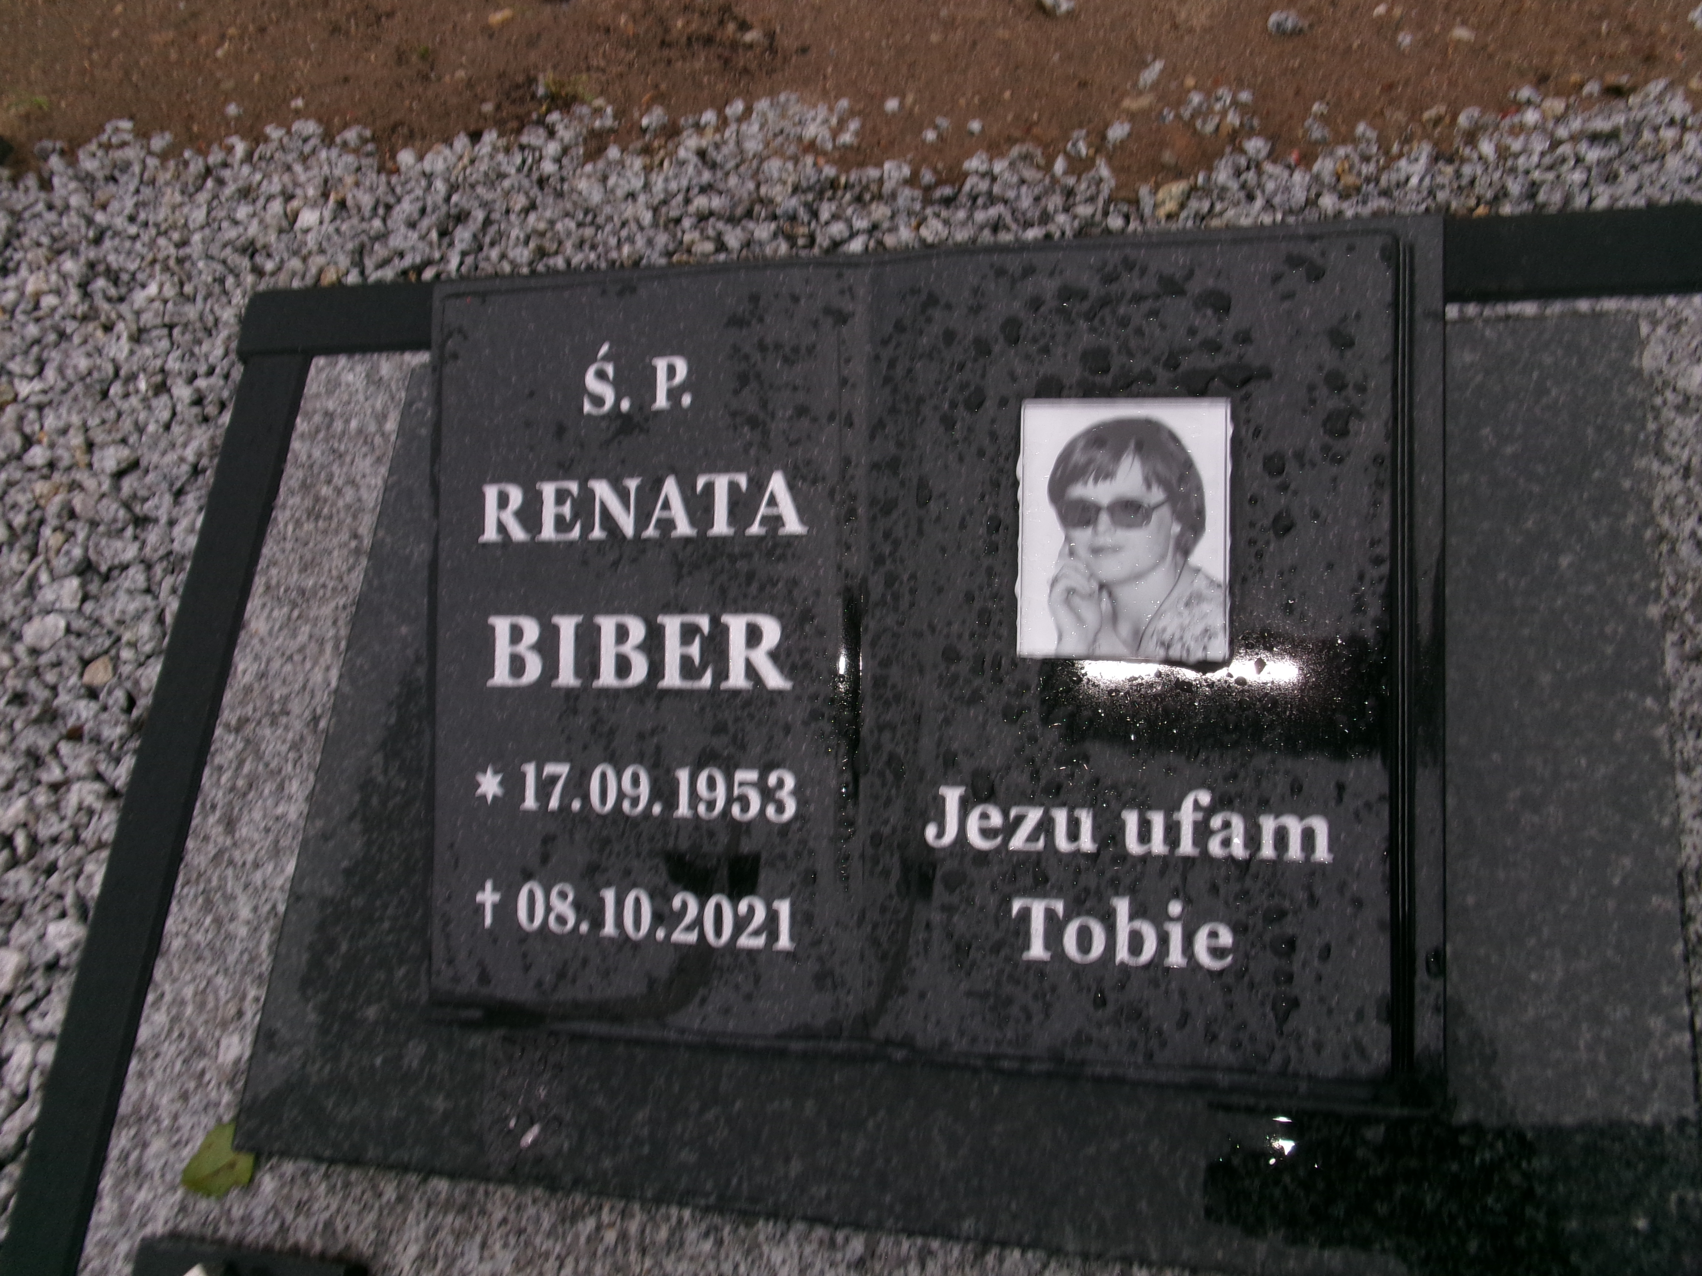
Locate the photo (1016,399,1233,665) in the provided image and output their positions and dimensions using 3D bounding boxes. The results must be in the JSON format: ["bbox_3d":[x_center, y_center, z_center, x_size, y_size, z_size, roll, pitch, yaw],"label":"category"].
[{"bbox_3d":[0.110,-0.043,0.555,0.083,0.008,0.105,1,88,10],"label":"photo"}]

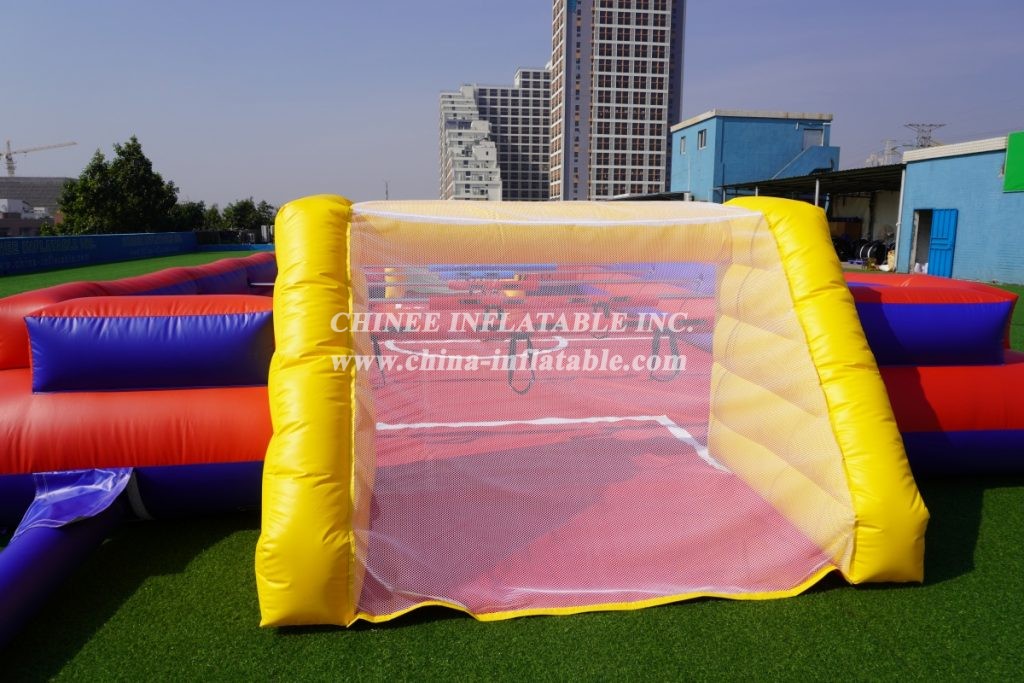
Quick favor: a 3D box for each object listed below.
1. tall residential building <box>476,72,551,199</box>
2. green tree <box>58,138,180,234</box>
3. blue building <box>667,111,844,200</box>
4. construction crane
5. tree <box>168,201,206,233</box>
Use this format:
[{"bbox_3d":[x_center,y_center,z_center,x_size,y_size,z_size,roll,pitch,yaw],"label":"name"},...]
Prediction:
[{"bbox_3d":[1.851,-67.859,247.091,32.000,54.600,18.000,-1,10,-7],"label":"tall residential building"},{"bbox_3d":[-22.758,-8.409,39.157,6.430,6.470,5.980,-1,10,-7],"label":"green tree"},{"bbox_3d":[13.888,-9.221,40.846,7.000,7.700,6.800,-1,10,-7],"label":"blue building"},{"bbox_3d":[-200.214,-66.919,288.084,79.800,38.000,3.500,7,12,34],"label":"construction crane"},{"bbox_3d":[-24.409,-8.875,51.249,2.920,3.350,2.830,-1,10,-7],"label":"tree"}]

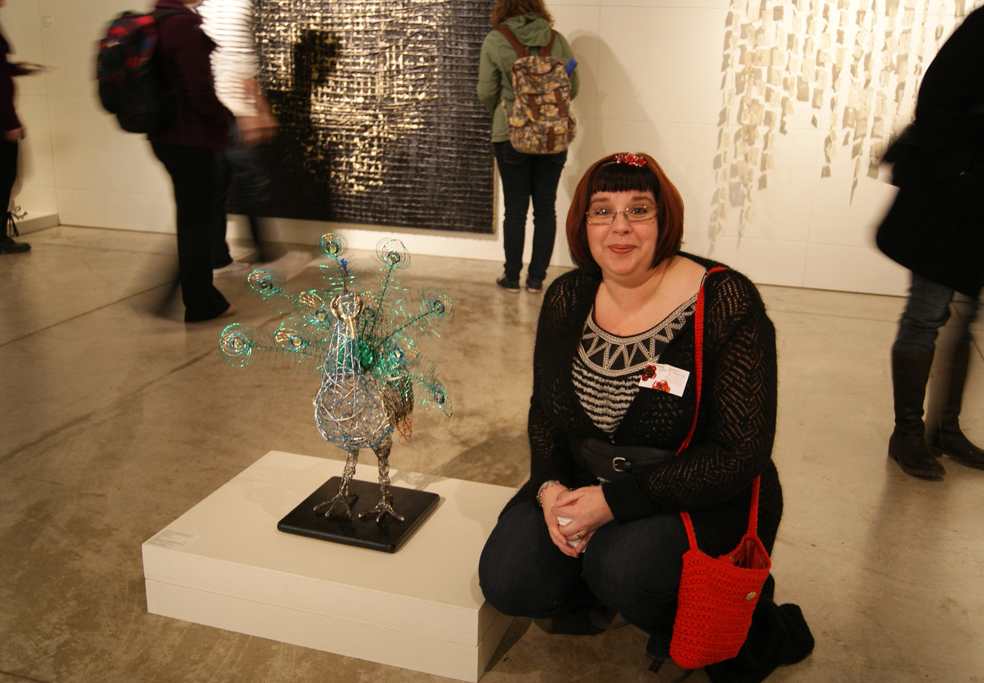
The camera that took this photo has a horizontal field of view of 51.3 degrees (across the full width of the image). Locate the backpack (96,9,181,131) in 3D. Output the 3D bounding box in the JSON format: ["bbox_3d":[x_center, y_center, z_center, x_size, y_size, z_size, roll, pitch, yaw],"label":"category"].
[{"bbox_3d":[-1.518,-1.151,4.372,0.240,0.490,0.320,-12,22,-38],"label":"backpack"}]

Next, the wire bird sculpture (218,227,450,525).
[{"bbox_3d":[-0.361,0.080,2.481,0.610,0.685,0.300,7,18,16],"label":"wire bird sculpture"}]

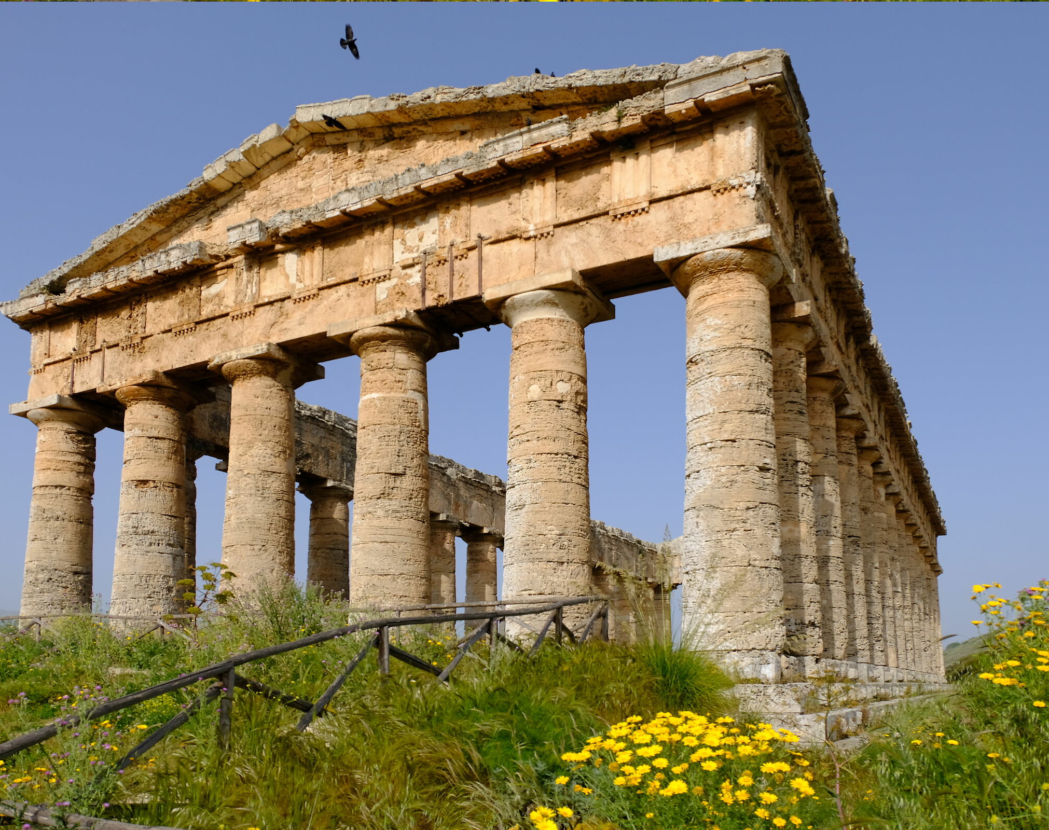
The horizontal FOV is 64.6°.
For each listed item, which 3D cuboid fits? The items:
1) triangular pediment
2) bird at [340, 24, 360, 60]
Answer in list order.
[{"bbox_3d":[-5.881,-6.312,22.843,24.600,3.800,1.900,-7,-15,27],"label":"triangular pediment"},{"bbox_3d":[-3.769,-8.046,17.918,0.360,0.130,0.680,-15,-50,1],"label":"bird"}]

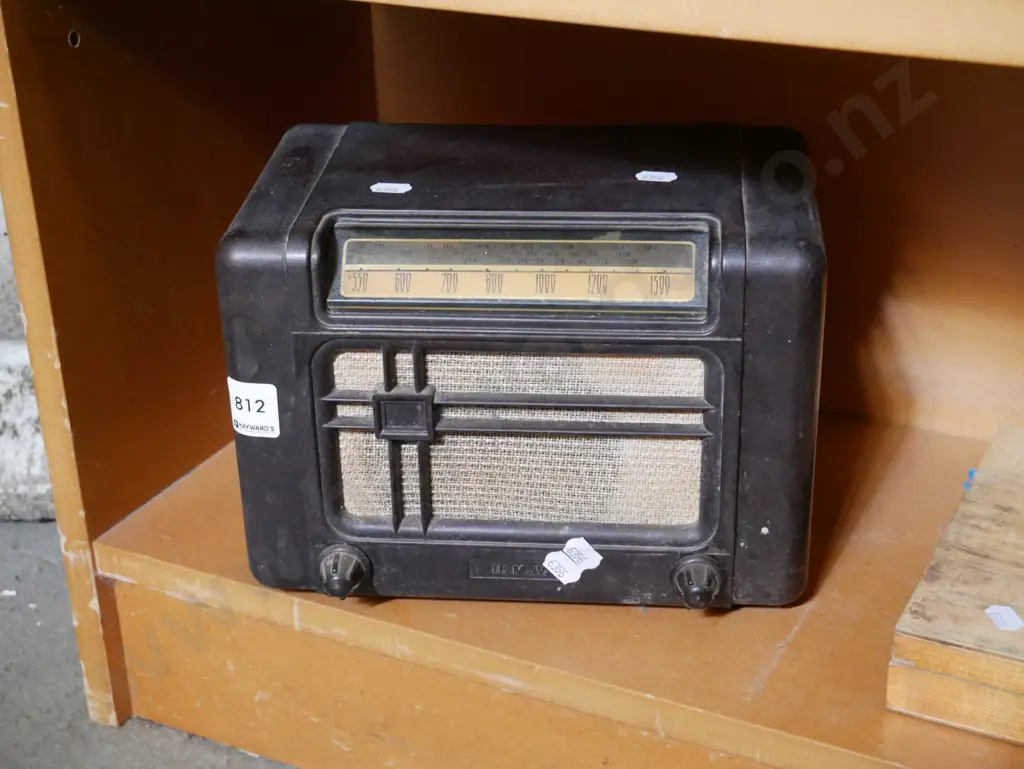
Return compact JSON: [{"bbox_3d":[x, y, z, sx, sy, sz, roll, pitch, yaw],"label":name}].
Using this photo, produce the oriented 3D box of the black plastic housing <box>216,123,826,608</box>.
[{"bbox_3d":[0.014,-0.015,1.077,0.356,0.241,0.229,1,27,5],"label":"black plastic housing"}]

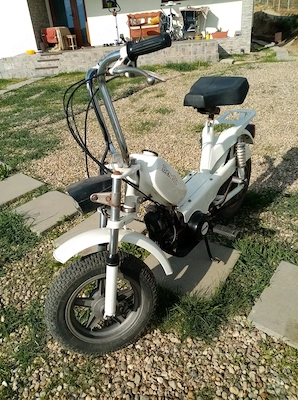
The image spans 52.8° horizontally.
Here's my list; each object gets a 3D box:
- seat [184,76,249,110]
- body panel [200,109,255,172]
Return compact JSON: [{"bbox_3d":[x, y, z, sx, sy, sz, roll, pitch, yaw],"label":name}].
[{"bbox_3d":[0.276,-0.470,1.349,0.230,0.115,0.300,16,35,35],"label":"seat"},{"bbox_3d":[0.400,-0.333,1.577,0.170,0.240,0.500,16,35,35],"label":"body panel"}]

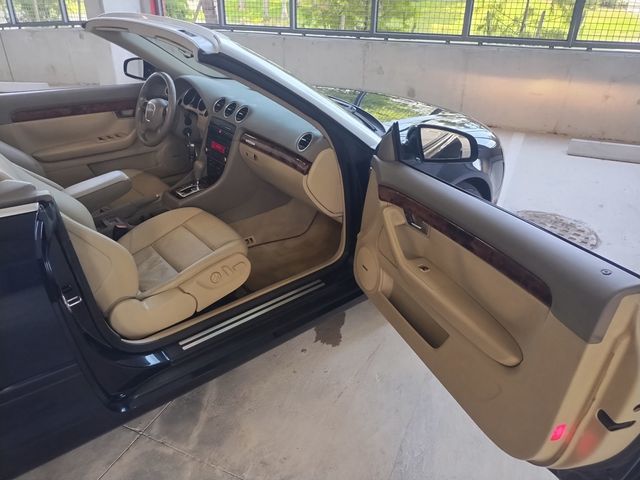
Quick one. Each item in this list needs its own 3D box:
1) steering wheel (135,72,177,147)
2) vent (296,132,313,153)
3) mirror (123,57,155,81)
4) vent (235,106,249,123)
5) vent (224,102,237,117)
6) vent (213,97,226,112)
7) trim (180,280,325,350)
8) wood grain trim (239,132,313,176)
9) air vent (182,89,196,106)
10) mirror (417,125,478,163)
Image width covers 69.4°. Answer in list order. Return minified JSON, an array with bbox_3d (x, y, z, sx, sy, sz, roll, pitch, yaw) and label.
[{"bbox_3d":[-0.821,-0.654,2.340,0.100,0.380,0.380,10,15,-47],"label":"steering wheel"},{"bbox_3d":[-0.052,-0.375,1.790,0.083,0.083,0.032,31,8,42],"label":"vent"},{"bbox_3d":[-1.045,-0.990,2.676,0.205,0.130,0.100,20,34,29],"label":"mirror"},{"bbox_3d":[-0.352,-0.576,2.136,0.083,0.083,0.032,31,8,42],"label":"vent"},{"bbox_3d":[-0.419,-0.617,2.206,0.083,0.083,0.032,31,8,42],"label":"vent"},{"bbox_3d":[-0.486,-0.658,2.275,0.083,0.083,0.032,31,8,42],"label":"vent"},{"bbox_3d":[-0.237,0.281,1.823,0.665,0.012,0.046,-21,36,-35],"label":"trim"},{"bbox_3d":[-0.206,-0.382,2.014,0.520,0.060,0.030,31,8,42],"label":"wood grain trim"},{"bbox_3d":[-0.700,-0.768,2.490,0.040,0.110,0.110,9,16,-46],"label":"air vent"},{"bbox_3d":[0.447,-0.338,1.620,0.205,0.130,0.100,-3,29,-8],"label":"mirror"}]

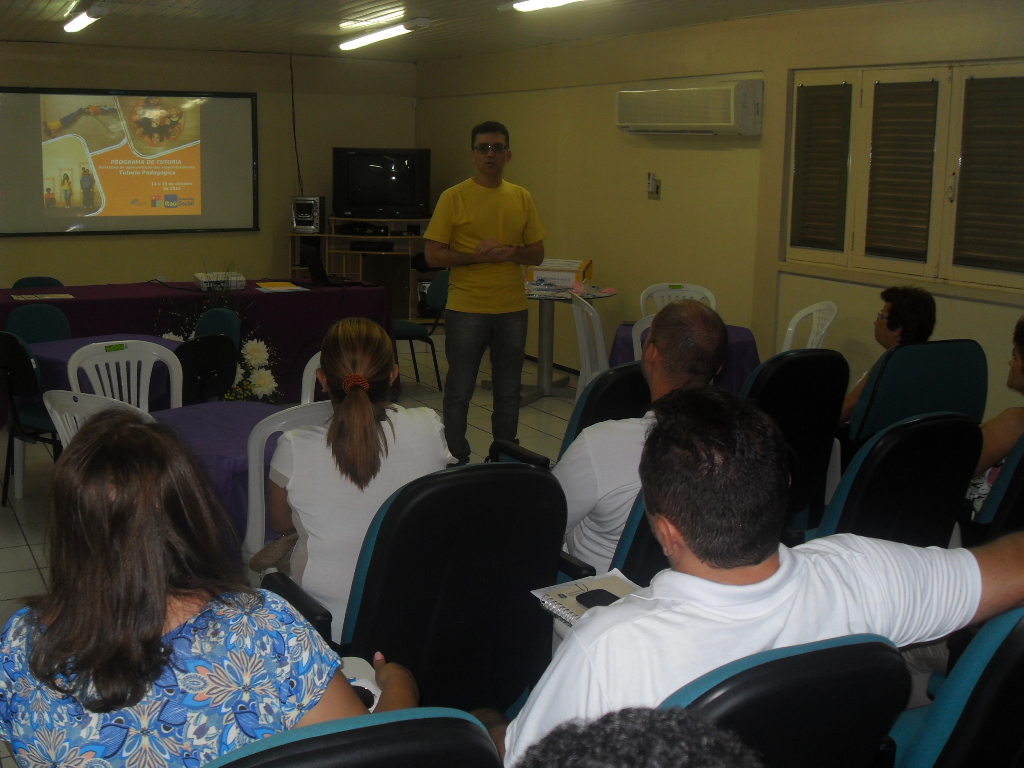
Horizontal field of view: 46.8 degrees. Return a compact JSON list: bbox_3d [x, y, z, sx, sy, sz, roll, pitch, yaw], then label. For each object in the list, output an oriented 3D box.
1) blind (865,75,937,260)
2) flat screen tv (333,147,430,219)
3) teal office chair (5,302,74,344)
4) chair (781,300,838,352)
[{"bbox_3d":[2.011,-1.099,6.130,0.040,0.910,0.430,-5,13,-29],"label":"blind"},{"bbox_3d":[-1.062,-1.736,10.213,0.820,0.590,0.440,3,11,9],"label":"flat screen tv"},{"bbox_3d":[-2.308,0.017,6.085,0.440,0.810,0.520,-10,15,-41],"label":"teal office chair"},{"bbox_3d":[1.430,-0.033,6.534,0.540,0.880,0.480,8,13,31],"label":"chair"}]

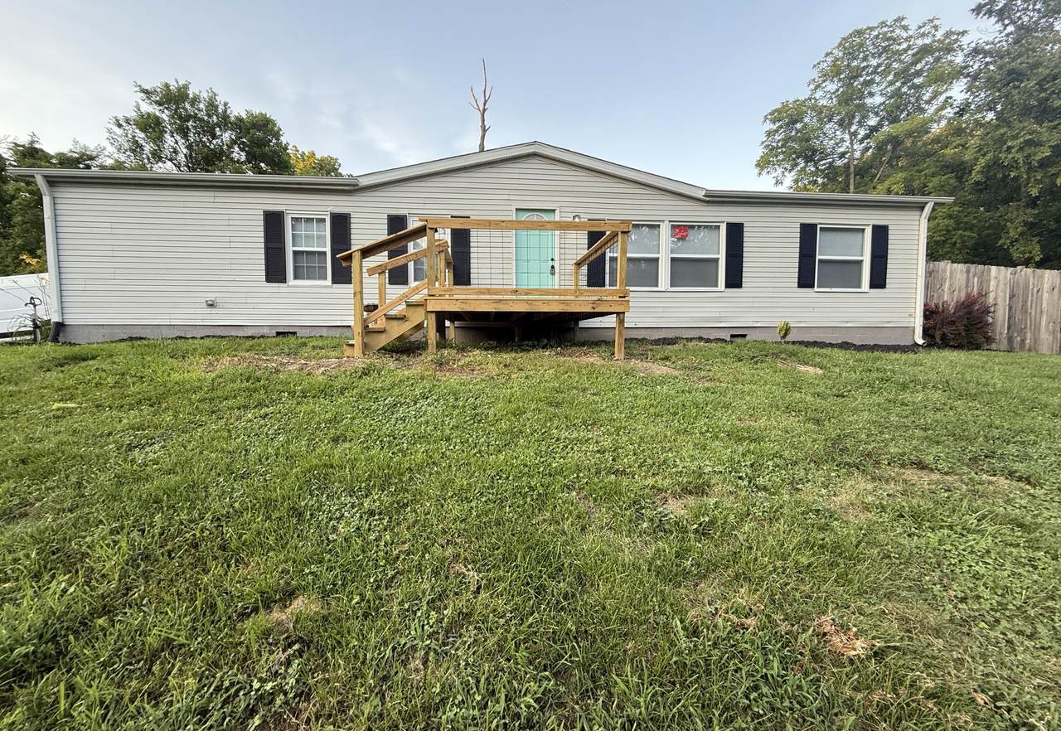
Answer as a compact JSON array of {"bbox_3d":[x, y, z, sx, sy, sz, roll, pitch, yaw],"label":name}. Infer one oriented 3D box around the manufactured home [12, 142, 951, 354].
[{"bbox_3d":[-0.462,-2.561,12.179,17.350,3.930,8.400,0,3,-5],"label":"manufactured home"}]

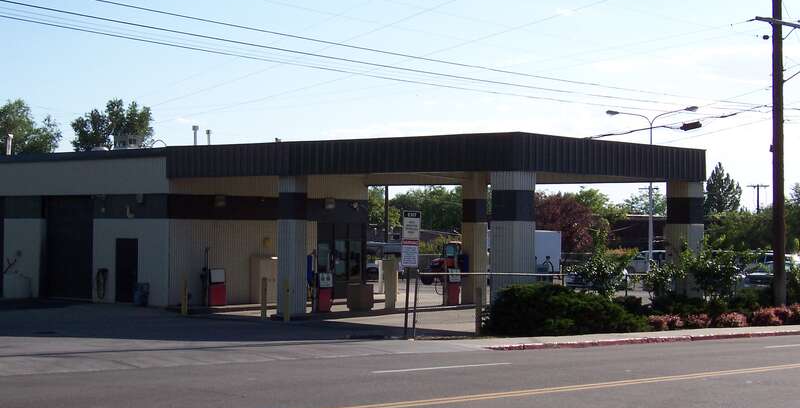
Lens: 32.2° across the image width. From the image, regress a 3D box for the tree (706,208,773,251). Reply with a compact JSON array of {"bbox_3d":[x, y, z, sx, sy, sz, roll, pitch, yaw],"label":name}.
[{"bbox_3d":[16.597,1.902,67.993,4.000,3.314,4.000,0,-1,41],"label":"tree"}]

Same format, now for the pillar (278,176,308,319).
[{"bbox_3d":[-3.245,1.269,41.931,0.660,4.202,0.600,0,-1,41],"label":"pillar"}]

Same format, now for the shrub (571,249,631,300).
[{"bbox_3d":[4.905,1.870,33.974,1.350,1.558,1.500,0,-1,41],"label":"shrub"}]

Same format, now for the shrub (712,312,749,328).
[{"bbox_3d":[8.414,2.948,35.300,0.750,0.372,0.900,0,-1,39],"label":"shrub"}]

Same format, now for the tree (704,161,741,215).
[{"bbox_3d":[27.823,0.734,120.000,3.500,8.649,3.400,0,-1,13],"label":"tree"}]

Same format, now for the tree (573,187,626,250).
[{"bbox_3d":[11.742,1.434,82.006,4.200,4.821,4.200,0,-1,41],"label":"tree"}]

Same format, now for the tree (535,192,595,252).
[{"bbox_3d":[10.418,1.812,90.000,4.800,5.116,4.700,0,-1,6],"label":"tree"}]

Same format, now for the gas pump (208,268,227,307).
[{"bbox_3d":[-5.528,2.523,42.000,0.340,1.139,0.540,0,-1,39],"label":"gas pump"}]

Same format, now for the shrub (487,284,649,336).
[{"bbox_3d":[3.971,2.389,32.373,2.350,1.107,5.100,0,-1,41],"label":"shrub"}]

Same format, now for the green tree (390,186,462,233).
[{"bbox_3d":[2.102,1.634,110.000,6.000,6.043,5.800,0,-1,1],"label":"green tree"}]

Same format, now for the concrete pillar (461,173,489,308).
[{"bbox_3d":[2.601,1.317,47.900,0.580,4.430,0.780,0,-1,39],"label":"concrete pillar"}]

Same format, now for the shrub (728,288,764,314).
[{"bbox_3d":[10.170,2.960,40.738,1.000,0.924,1.100,0,-1,41],"label":"shrub"}]

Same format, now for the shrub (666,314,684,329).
[{"bbox_3d":[6.767,2.908,34.120,0.460,0.352,0.460,1,-1,0],"label":"shrub"}]

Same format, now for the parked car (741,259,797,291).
[{"bbox_3d":[16.921,3.238,63.500,1.780,1.450,4.600,0,-1,30],"label":"parked car"}]

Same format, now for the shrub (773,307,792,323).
[{"bbox_3d":[10.848,3.154,39.309,0.580,0.467,0.620,0,-1,41],"label":"shrub"}]

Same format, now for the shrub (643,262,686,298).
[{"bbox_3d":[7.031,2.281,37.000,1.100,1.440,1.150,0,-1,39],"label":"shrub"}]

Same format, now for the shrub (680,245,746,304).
[{"bbox_3d":[8.846,2.063,39.000,1.500,1.849,1.650,0,-1,39],"label":"shrub"}]

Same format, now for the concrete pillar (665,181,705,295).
[{"bbox_3d":[8.864,1.340,43.289,0.800,4.092,0.900,0,-1,41],"label":"concrete pillar"}]

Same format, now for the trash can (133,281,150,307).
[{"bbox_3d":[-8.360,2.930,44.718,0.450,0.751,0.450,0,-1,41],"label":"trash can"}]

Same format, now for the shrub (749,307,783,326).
[{"bbox_3d":[10.073,3.073,38.046,0.800,0.493,0.950,0,-1,41],"label":"shrub"}]

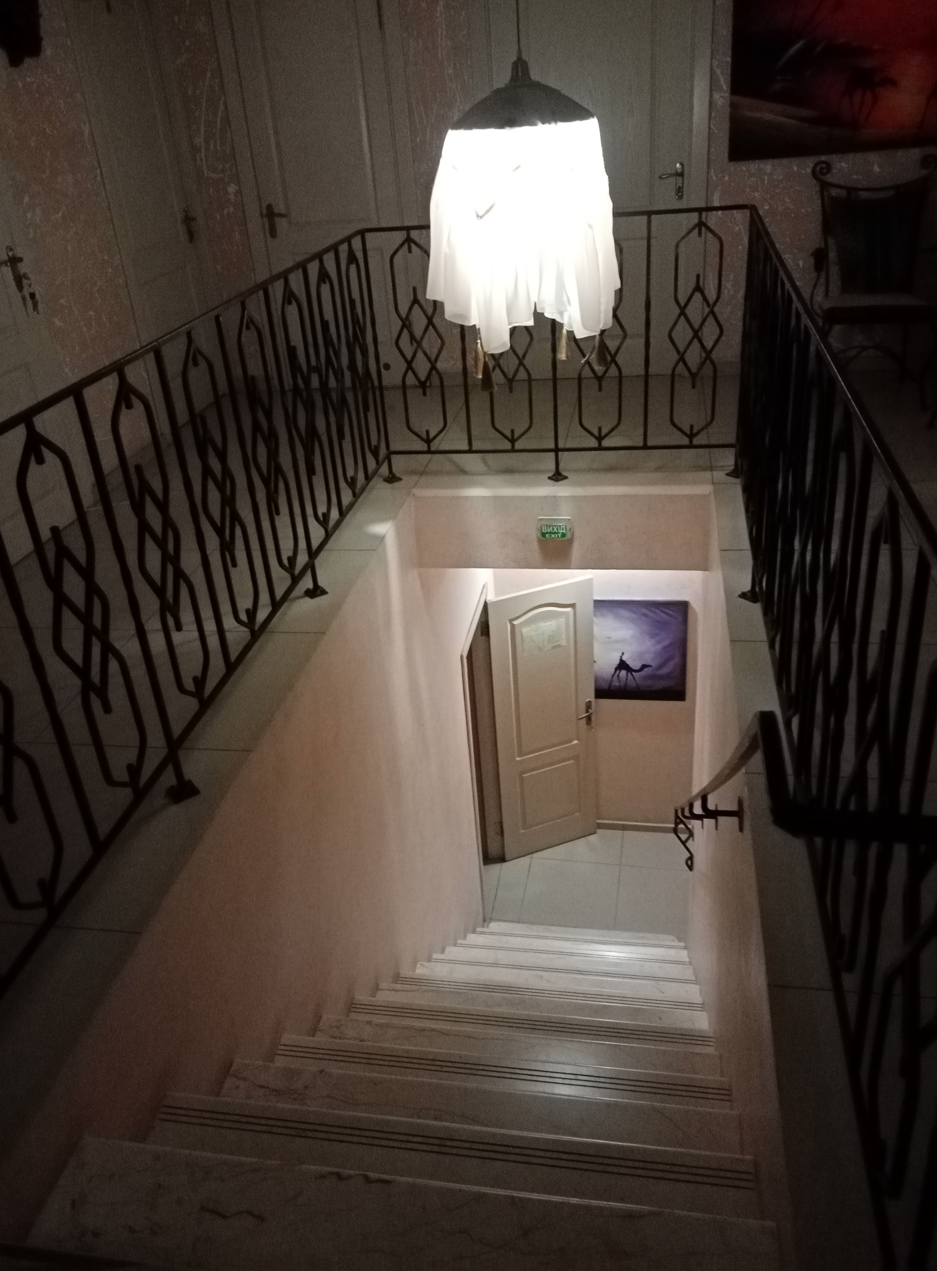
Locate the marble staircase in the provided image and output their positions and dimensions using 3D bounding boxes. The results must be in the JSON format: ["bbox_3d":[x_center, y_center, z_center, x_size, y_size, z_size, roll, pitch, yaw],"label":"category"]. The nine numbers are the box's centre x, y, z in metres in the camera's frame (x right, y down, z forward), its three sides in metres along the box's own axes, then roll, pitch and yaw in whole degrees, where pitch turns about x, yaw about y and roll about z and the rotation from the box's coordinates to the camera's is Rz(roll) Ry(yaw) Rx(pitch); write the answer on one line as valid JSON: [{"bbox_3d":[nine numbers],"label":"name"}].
[{"bbox_3d":[0.281,1.444,3.564,1.156,3.053,3.550,1,29,11],"label":"marble staircase"}]

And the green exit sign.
[{"bbox_3d":[0.342,-0.421,3.767,0.139,0.084,0.045,1,29,11],"label":"green exit sign"}]

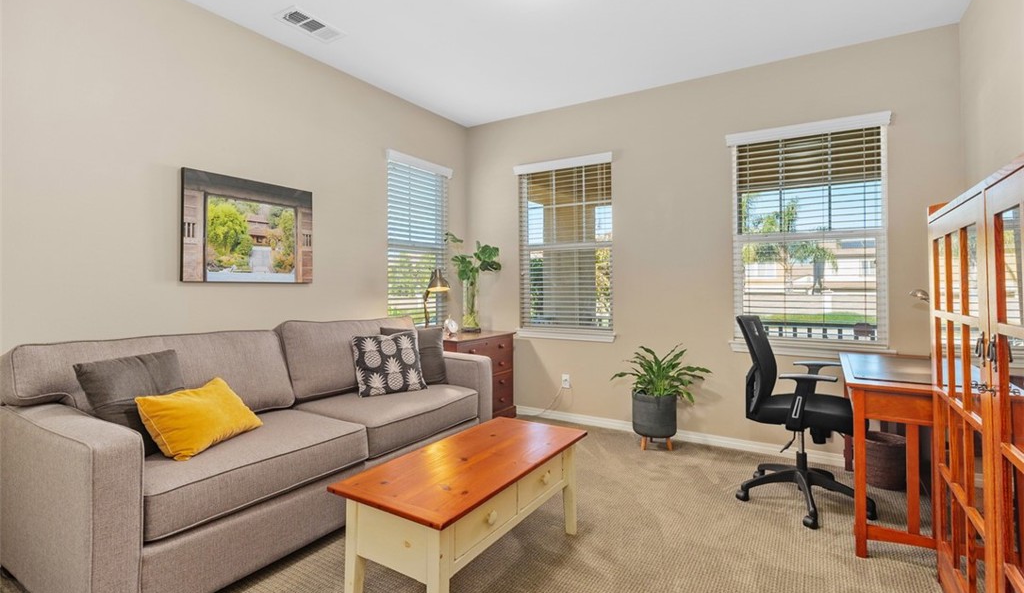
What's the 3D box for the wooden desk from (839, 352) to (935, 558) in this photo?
[{"bbox_3d":[2.030,0.753,2.326,0.590,0.760,1.170,1,1,34],"label":"wooden desk"}]

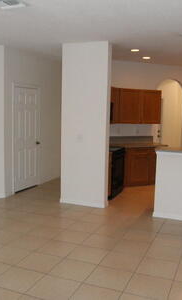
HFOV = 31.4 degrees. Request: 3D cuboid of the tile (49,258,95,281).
[{"bbox_3d":[-0.185,1.232,3.315,0.403,0.012,0.403,3,7,23],"label":"tile"}]

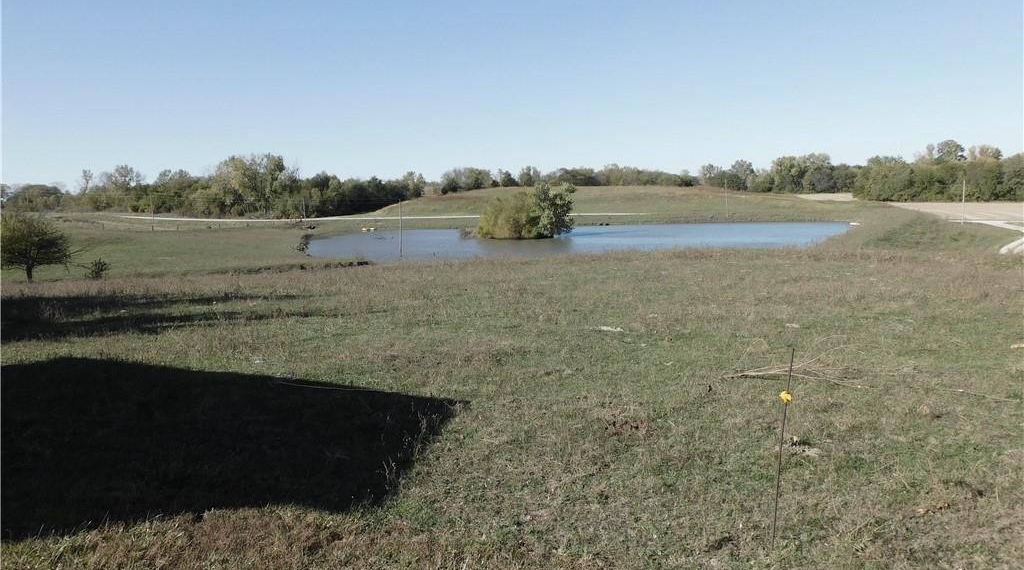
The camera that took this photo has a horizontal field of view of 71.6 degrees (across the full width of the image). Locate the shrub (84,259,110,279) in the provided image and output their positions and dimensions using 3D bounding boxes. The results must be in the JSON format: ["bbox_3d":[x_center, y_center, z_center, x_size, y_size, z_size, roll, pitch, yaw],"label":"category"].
[{"bbox_3d":[-32.187,-1.201,55.000,2.169,1.549,1.952,-1,8,0],"label":"shrub"}]

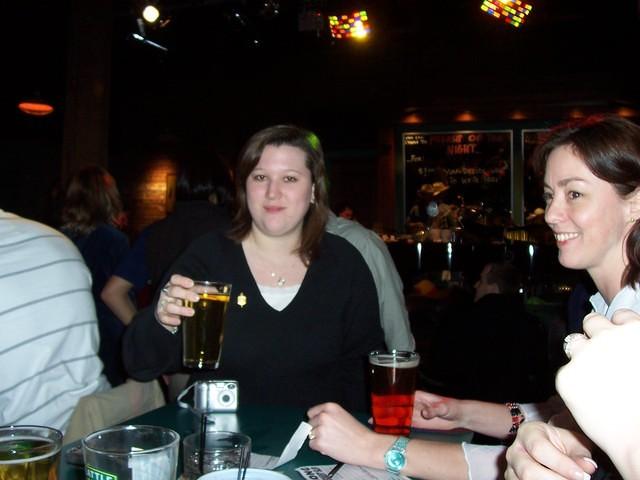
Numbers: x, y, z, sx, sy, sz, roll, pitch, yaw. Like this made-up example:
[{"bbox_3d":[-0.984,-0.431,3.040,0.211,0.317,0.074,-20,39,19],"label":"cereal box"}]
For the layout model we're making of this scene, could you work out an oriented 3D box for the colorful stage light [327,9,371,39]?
[{"bbox_3d":[0.229,-1.693,5.400,0.320,0.250,0.250,1,25,-4],"label":"colorful stage light"}]

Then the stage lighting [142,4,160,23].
[{"bbox_3d":[-1.381,-1.854,5.600,0.160,0.160,0.200,0,21,-14],"label":"stage lighting"}]

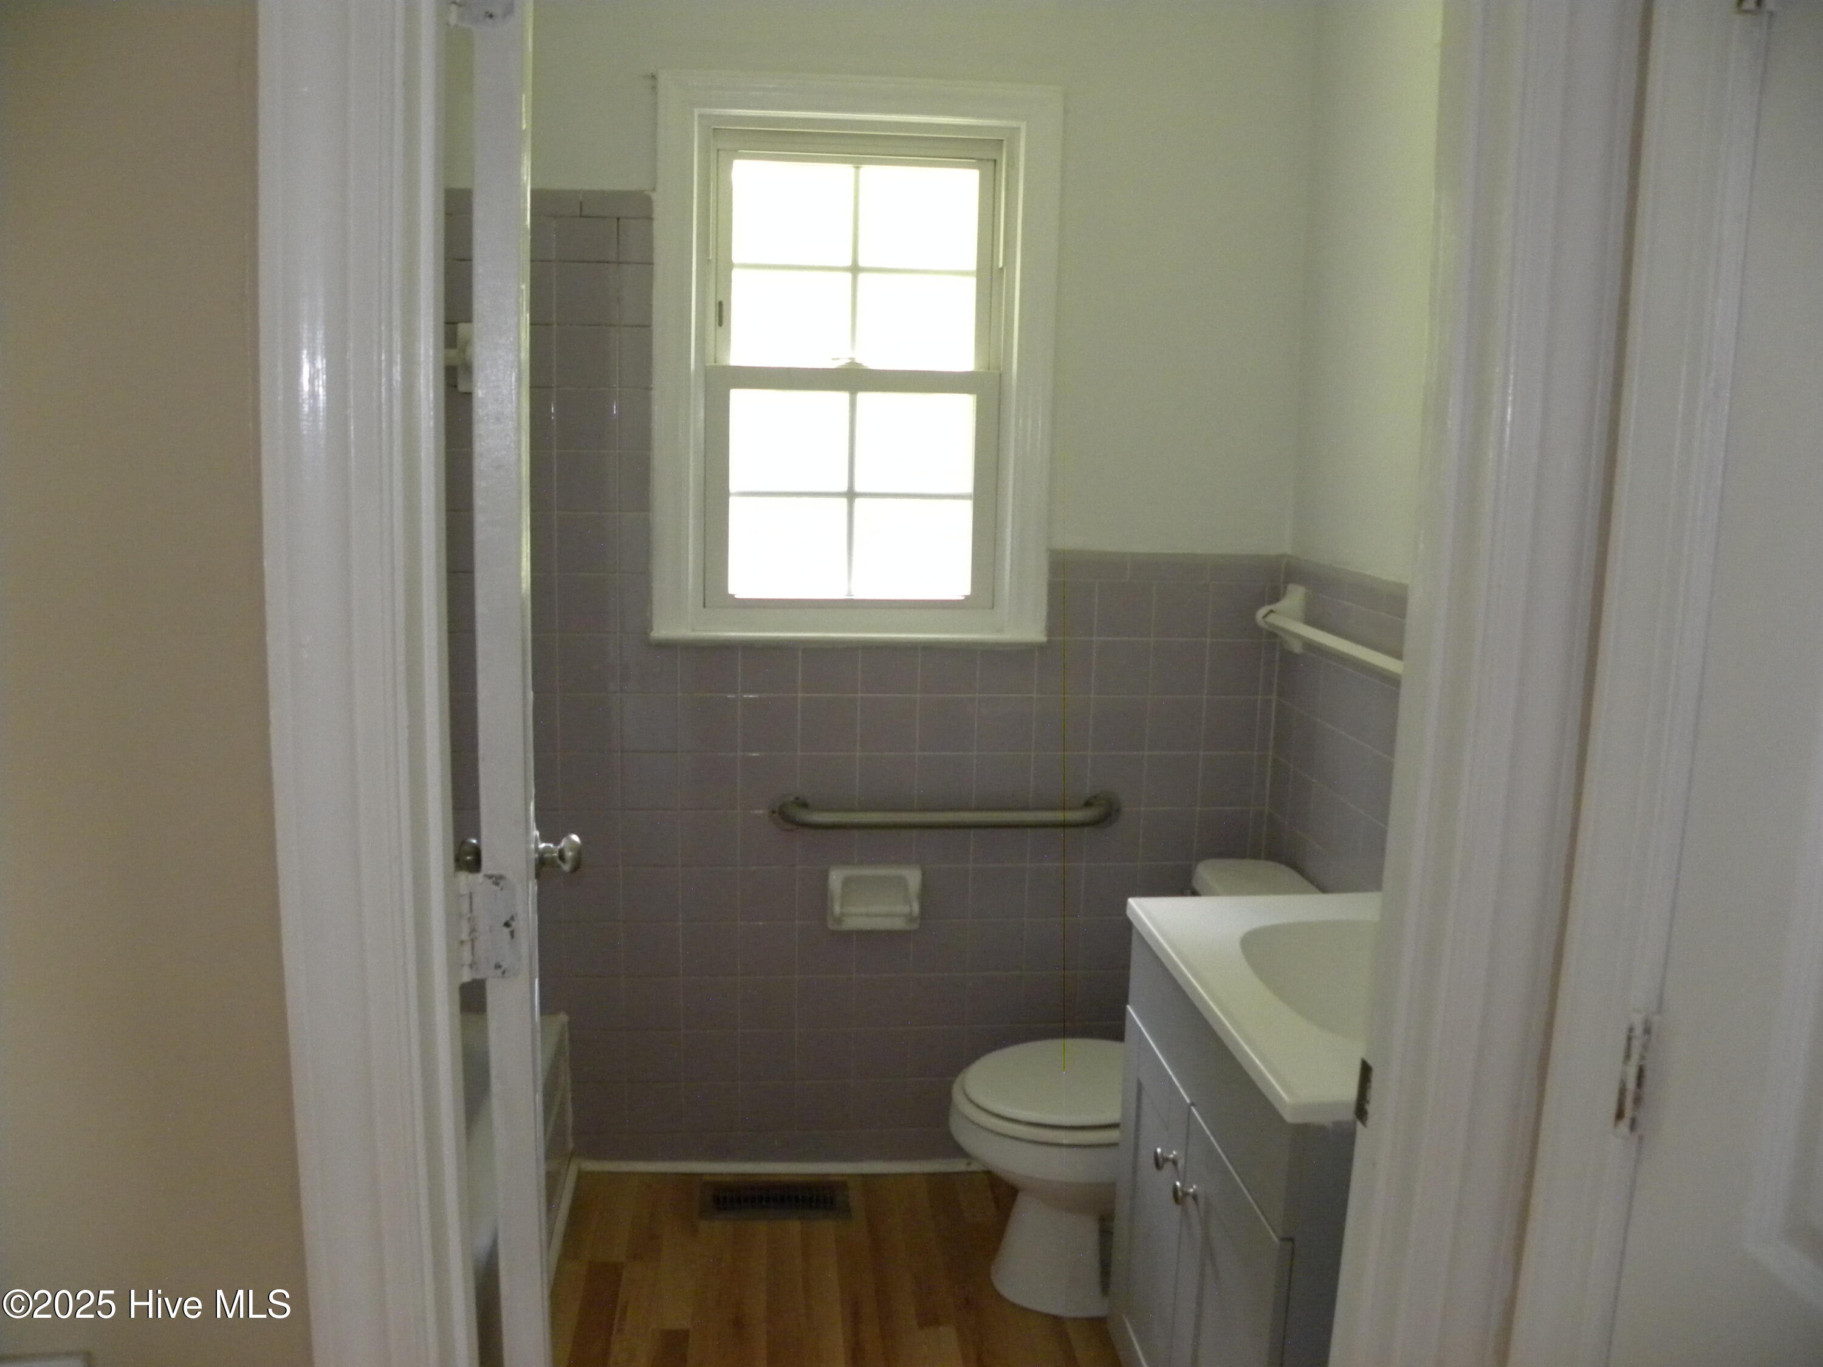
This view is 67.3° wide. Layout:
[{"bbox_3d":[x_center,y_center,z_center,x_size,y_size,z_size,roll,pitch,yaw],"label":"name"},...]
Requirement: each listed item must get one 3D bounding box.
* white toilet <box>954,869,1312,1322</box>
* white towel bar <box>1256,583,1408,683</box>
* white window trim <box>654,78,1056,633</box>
[{"bbox_3d":[0.382,0.691,2.312,0.648,0.685,0.450,0,10,-5],"label":"white toilet"},{"bbox_3d":[0.696,-0.060,2.181,0.080,0.116,0.685,0,10,-5],"label":"white towel bar"},{"bbox_3d":[-0.099,-0.556,2.452,0.711,0.966,0.110,0,10,-5],"label":"white window trim"}]

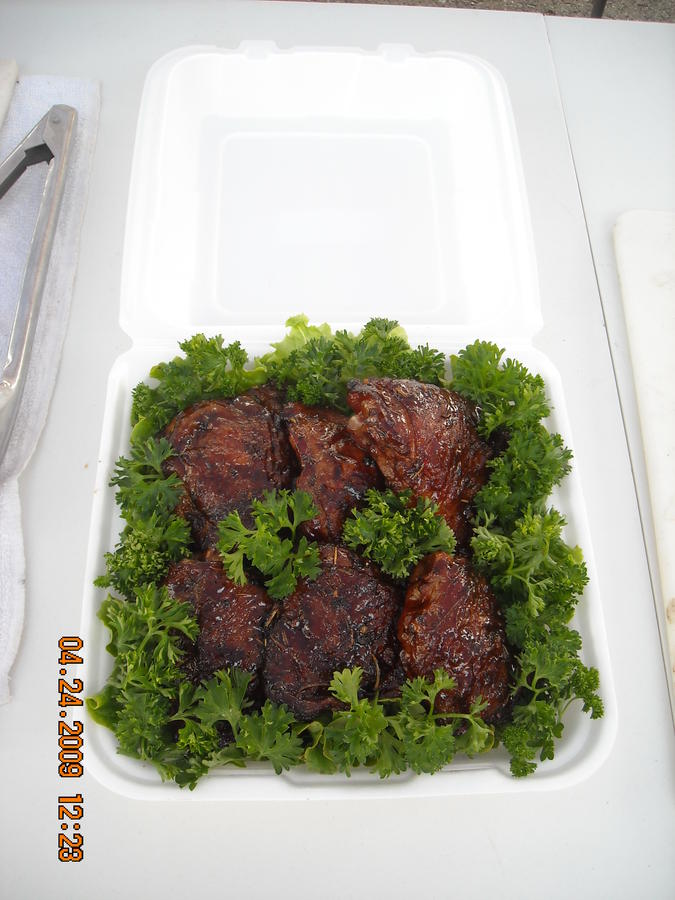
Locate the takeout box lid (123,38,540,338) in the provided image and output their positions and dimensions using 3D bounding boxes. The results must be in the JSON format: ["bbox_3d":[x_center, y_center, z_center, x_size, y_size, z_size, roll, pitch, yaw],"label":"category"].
[{"bbox_3d":[-0.005,-0.155,0.564,0.234,0.038,0.238,0,62,-3],"label":"takeout box lid"}]

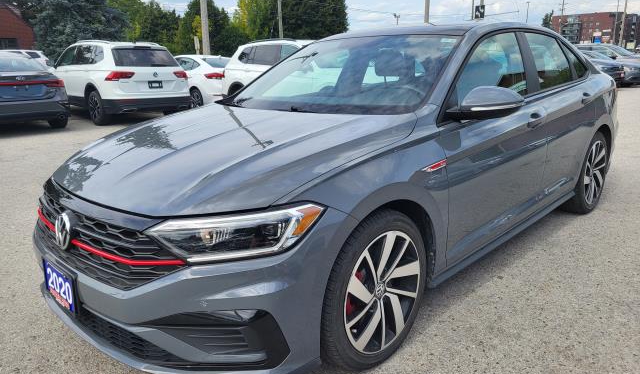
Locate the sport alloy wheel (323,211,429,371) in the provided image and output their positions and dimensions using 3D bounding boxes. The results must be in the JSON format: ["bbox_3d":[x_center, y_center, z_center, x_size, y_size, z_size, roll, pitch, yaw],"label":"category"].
[{"bbox_3d":[0.186,0.398,1.963,0.225,0.660,0.660,12,20,43],"label":"sport alloy wheel"}]

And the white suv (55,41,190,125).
[{"bbox_3d":[-4.776,-2.484,11.134,1.840,1.680,4.700,-13,19,-40],"label":"white suv"}]

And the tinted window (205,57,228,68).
[{"bbox_3d":[-2.323,-3.117,12.178,1.200,0.120,0.675,-11,43,-36],"label":"tinted window"}]

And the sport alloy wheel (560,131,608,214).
[{"bbox_3d":[2.063,-0.124,3.793,0.225,0.655,0.660,13,20,43],"label":"sport alloy wheel"}]

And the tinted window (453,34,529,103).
[{"bbox_3d":[0.904,-0.644,2.553,0.970,0.409,0.090,-15,-4,-44],"label":"tinted window"}]

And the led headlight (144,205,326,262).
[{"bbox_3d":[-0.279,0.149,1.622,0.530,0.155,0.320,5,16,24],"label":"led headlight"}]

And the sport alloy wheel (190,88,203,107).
[{"bbox_3d":[-2.975,-2.140,11.994,0.220,0.635,0.635,-12,18,-36],"label":"sport alloy wheel"}]

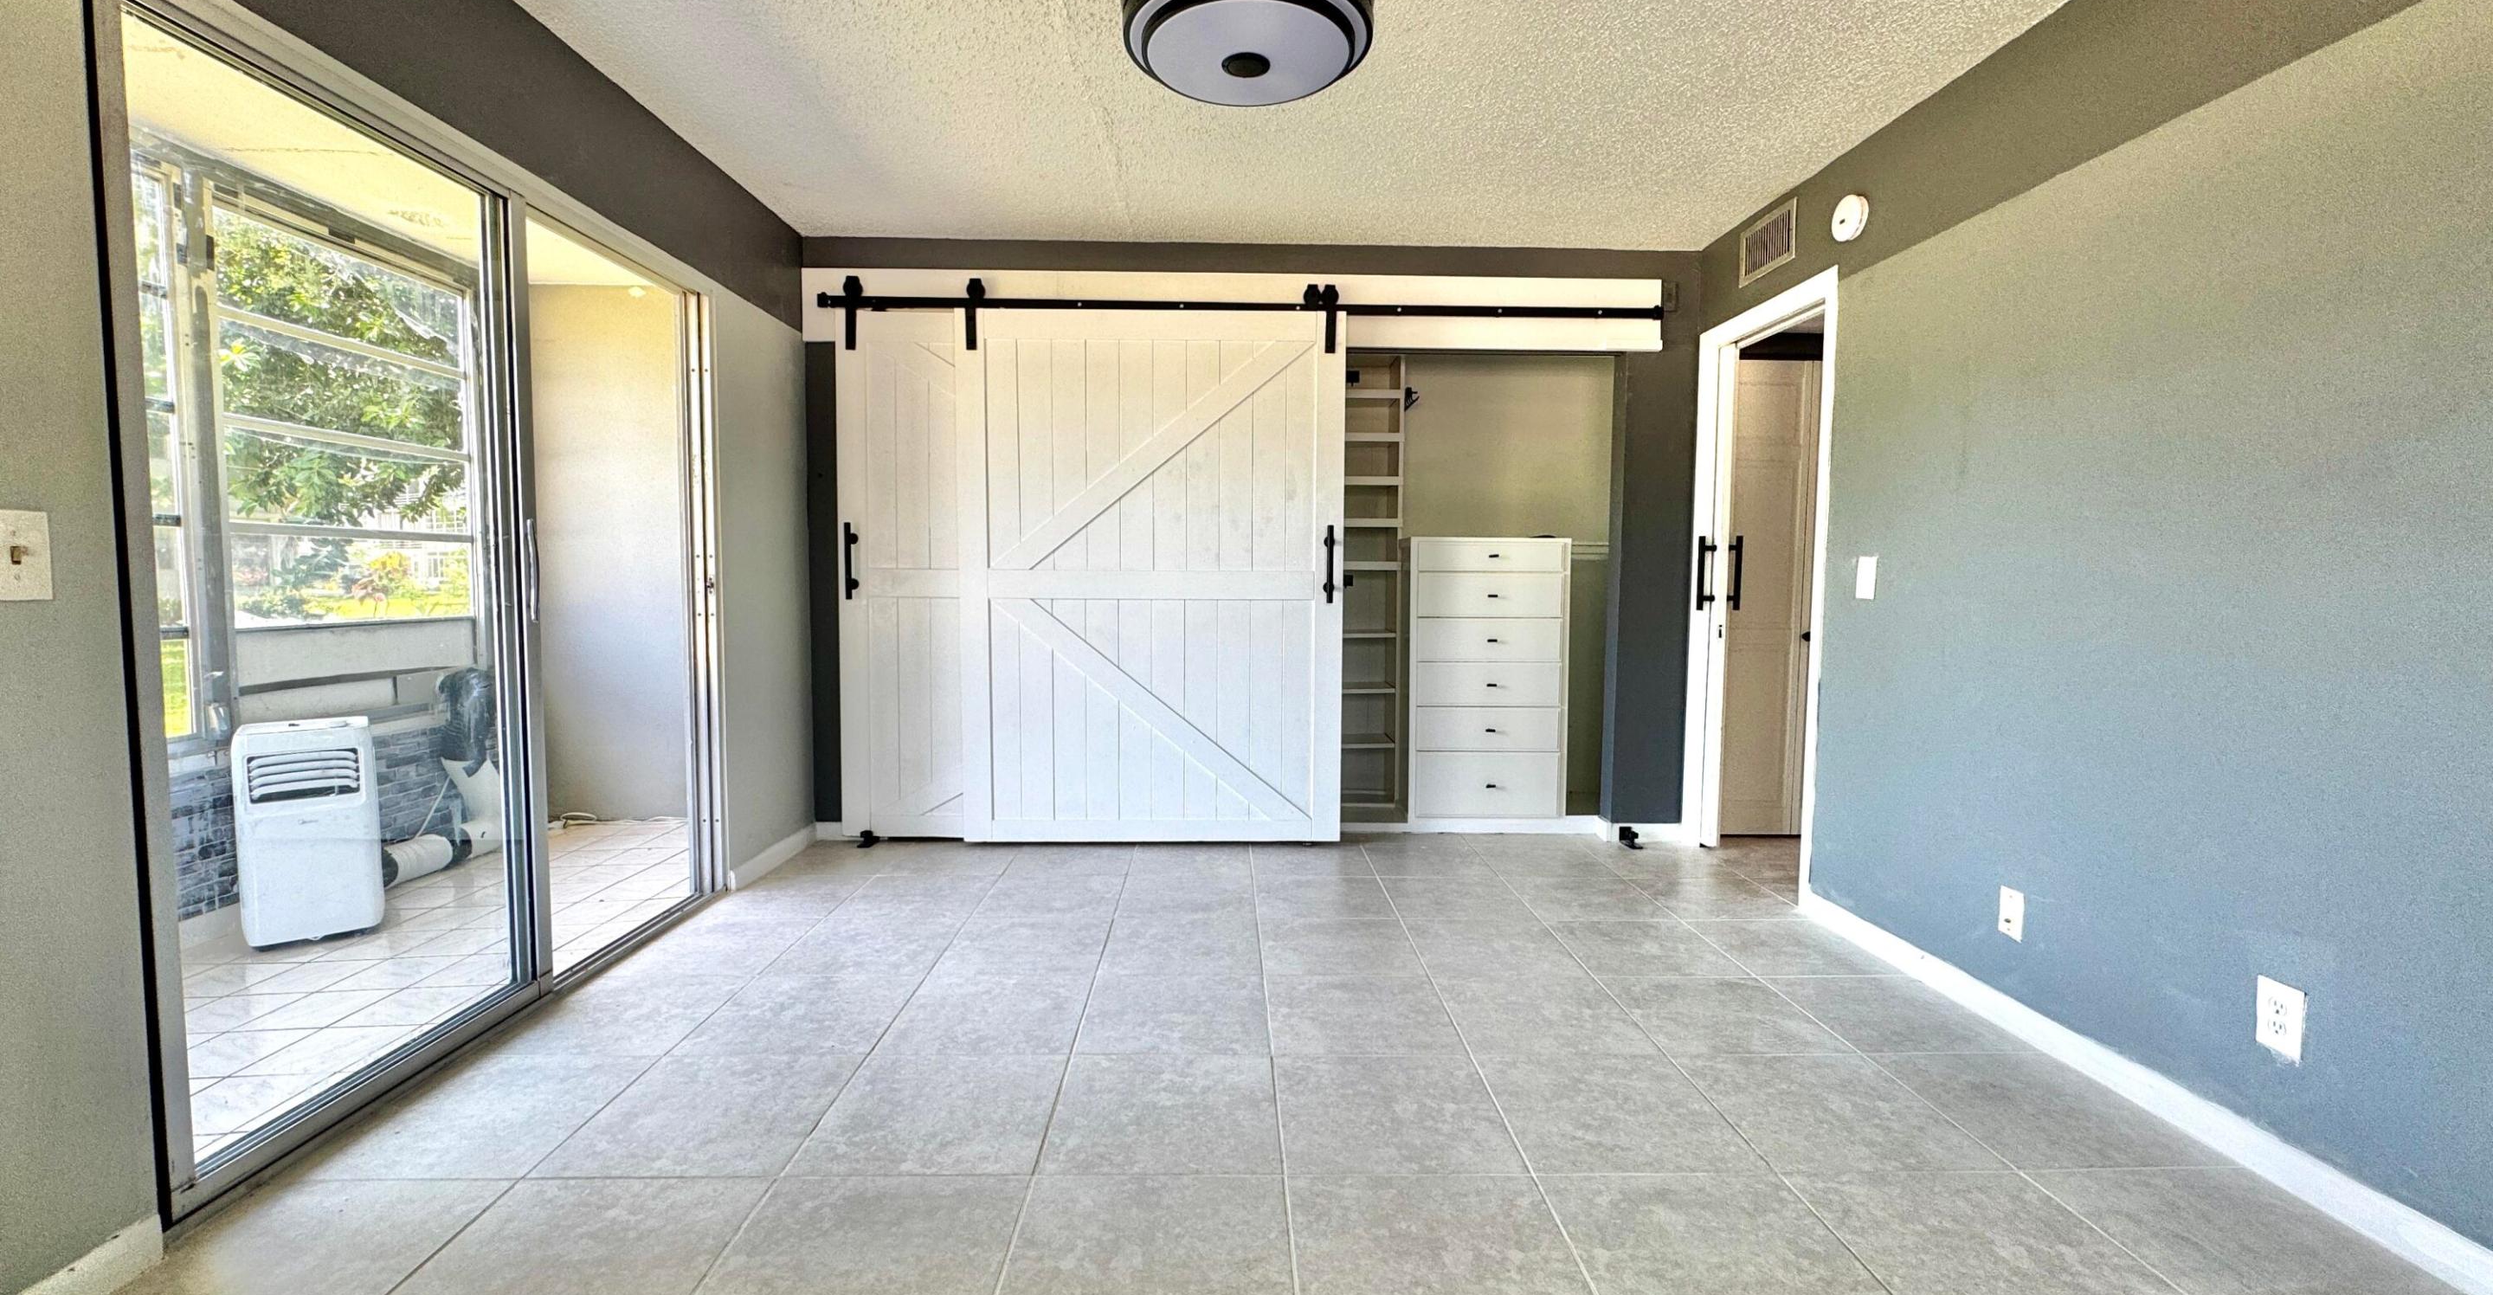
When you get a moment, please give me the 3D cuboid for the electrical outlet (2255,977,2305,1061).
[{"bbox_3d":[1.879,0.676,1.833,0.010,0.122,0.077,0,4,-1],"label":"electrical outlet"}]

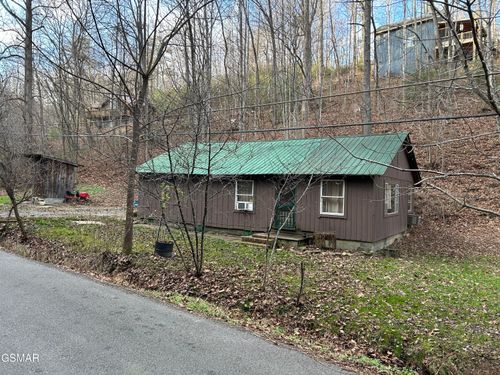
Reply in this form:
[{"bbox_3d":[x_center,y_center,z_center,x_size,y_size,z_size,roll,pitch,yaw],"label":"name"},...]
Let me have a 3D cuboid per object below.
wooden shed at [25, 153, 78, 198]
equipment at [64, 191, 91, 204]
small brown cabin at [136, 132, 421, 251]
[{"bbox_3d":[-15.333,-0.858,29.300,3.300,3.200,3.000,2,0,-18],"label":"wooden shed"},{"bbox_3d":[-12.082,0.721,26.300,1.700,0.980,0.950,2,0,-6],"label":"equipment"},{"bbox_3d":[1.550,-0.150,19.754,12.617,4.793,8.229,2,0,33],"label":"small brown cabin"}]

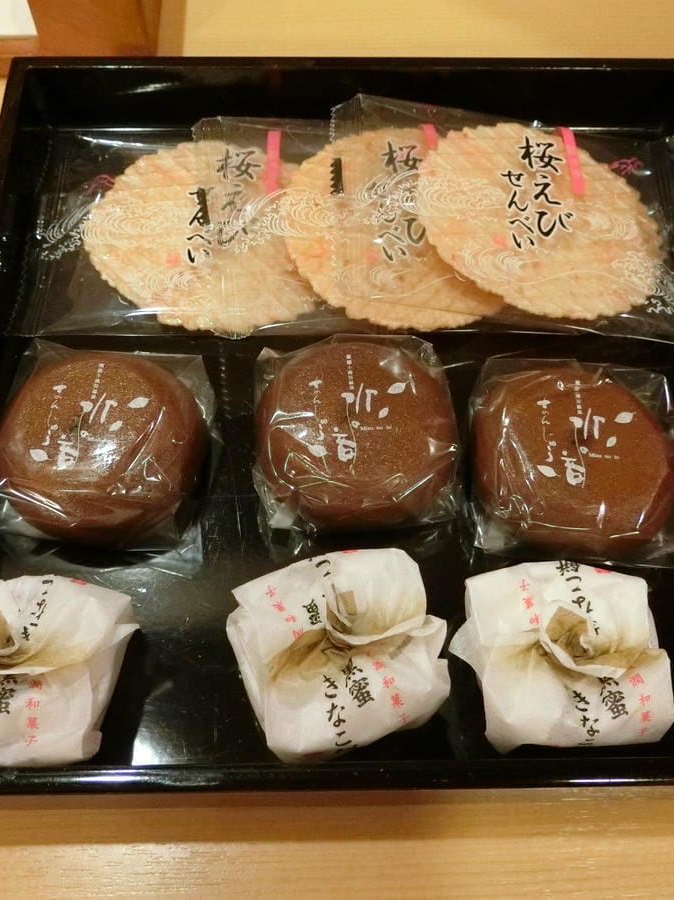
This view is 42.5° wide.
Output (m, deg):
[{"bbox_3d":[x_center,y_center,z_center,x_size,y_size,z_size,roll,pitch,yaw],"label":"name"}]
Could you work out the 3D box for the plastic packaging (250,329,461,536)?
[{"bbox_3d":[0.006,-0.007,0.268,0.065,0.030,0.068,-1,63,-1],"label":"plastic packaging"}]

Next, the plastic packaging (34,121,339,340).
[{"bbox_3d":[-0.046,-0.079,0.313,0.133,0.012,0.098,-1,63,-1],"label":"plastic packaging"}]

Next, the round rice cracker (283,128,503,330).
[{"bbox_3d":[0.026,-0.080,0.308,0.089,0.008,0.089,2,63,-7],"label":"round rice cracker"}]

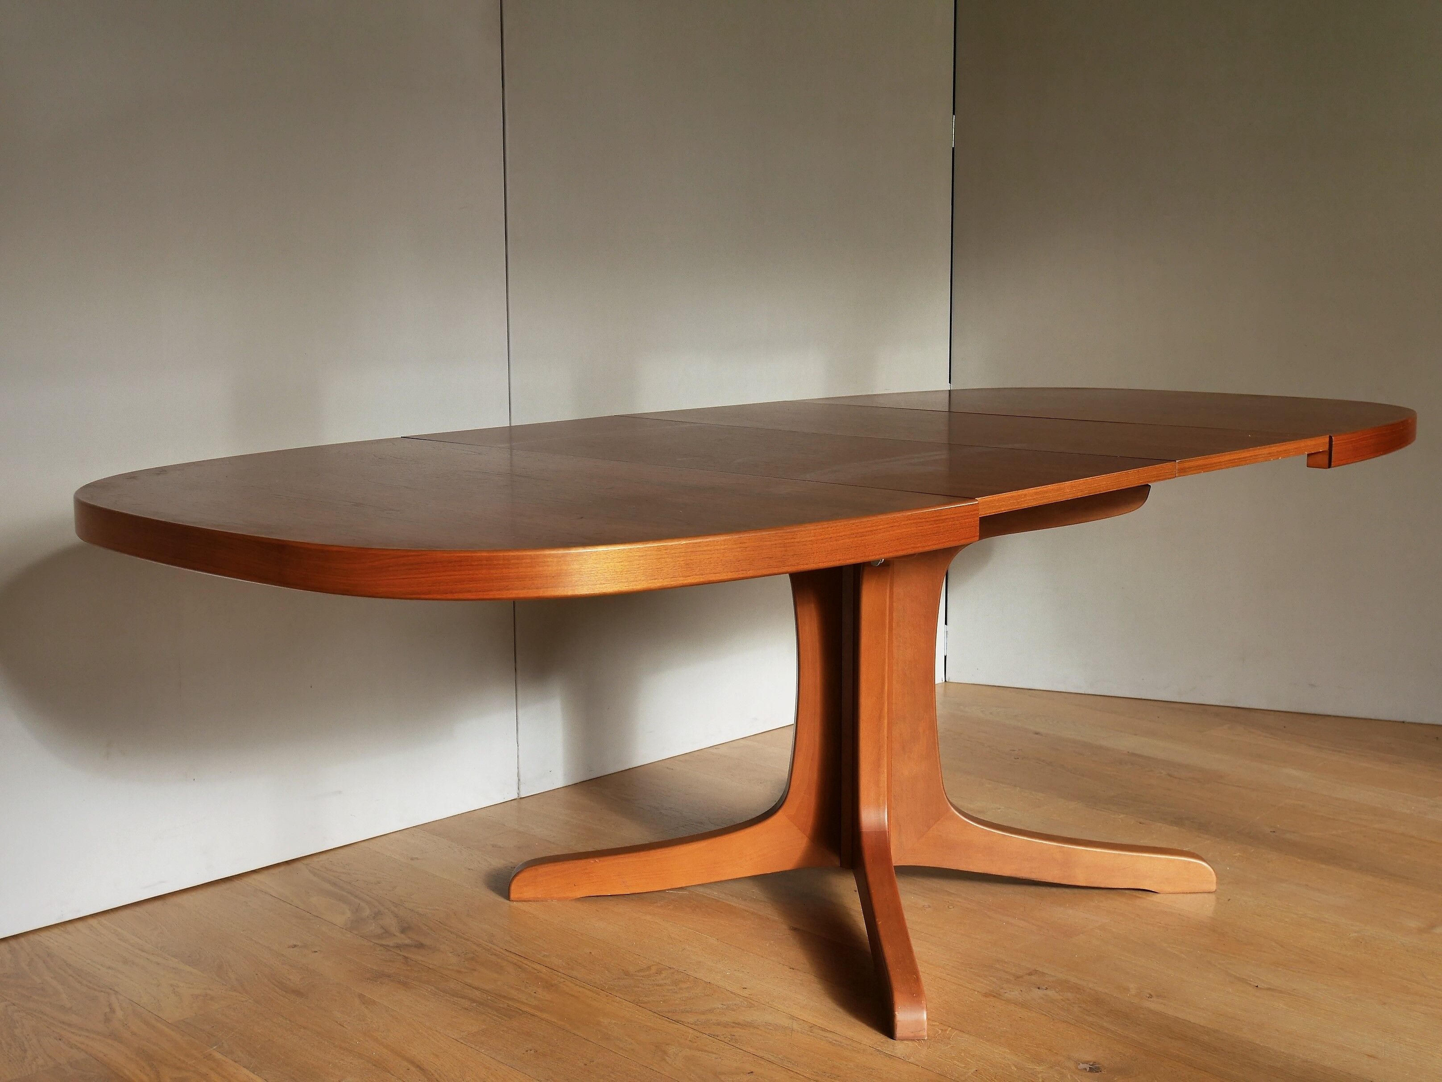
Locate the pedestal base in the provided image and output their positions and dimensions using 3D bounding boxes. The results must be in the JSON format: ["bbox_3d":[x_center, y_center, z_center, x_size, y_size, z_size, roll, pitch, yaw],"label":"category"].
[{"bbox_3d":[0.227,0.236,2.881,0.830,0.655,0.830,8,12,42],"label":"pedestal base"}]

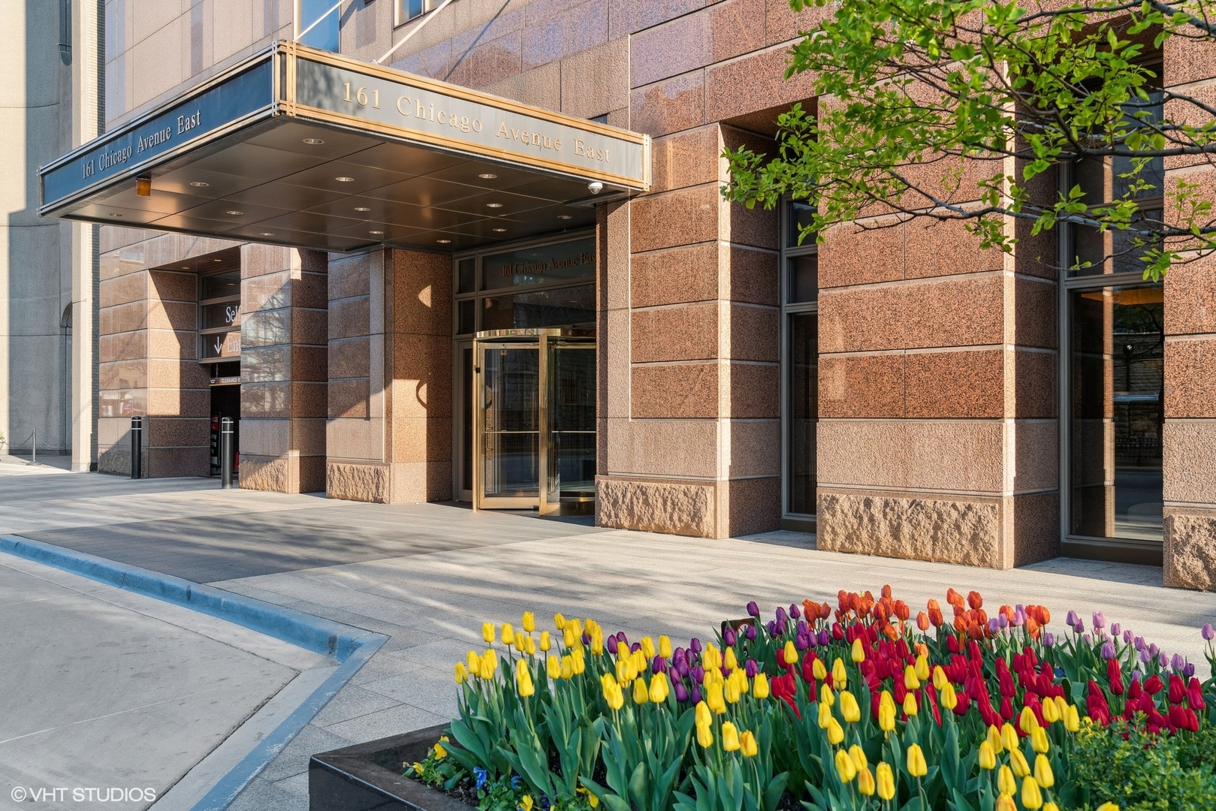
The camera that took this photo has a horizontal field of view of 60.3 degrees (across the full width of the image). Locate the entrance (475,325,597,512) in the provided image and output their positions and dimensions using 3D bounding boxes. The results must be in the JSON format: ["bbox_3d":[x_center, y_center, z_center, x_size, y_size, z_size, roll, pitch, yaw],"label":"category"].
[{"bbox_3d":[-0.835,0.214,13.850,1.900,2.300,1.900,0,-1,0],"label":"entrance"}]

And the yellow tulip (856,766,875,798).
[{"bbox_3d":[0.493,0.718,2.000,0.035,0.057,0.035,-5,-1,0],"label":"yellow tulip"}]

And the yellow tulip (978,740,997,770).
[{"bbox_3d":[0.750,0.692,2.070,0.038,0.060,0.038,-5,-1,0],"label":"yellow tulip"}]

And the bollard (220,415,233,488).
[{"bbox_3d":[-6.529,0.815,18.000,0.195,1.240,0.195,1,-1,-44],"label":"bollard"}]

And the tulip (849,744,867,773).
[{"bbox_3d":[0.459,0.647,1.920,0.029,0.051,0.029,-8,-1,0],"label":"tulip"}]

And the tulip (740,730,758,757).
[{"bbox_3d":[0.293,0.704,2.180,0.037,0.058,0.037,-8,-1,0],"label":"tulip"}]

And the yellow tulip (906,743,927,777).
[{"bbox_3d":[0.589,0.678,2.000,0.039,0.064,0.039,-8,-1,0],"label":"yellow tulip"}]

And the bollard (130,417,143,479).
[{"bbox_3d":[-9.499,0.854,21.100,0.205,1.240,0.205,0,-1,0],"label":"bollard"}]

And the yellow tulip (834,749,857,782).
[{"bbox_3d":[0.455,0.688,2.000,0.039,0.062,0.039,-9,-1,0],"label":"yellow tulip"}]

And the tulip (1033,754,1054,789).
[{"bbox_3d":[0.741,0.623,1.780,0.031,0.061,0.031,-9,-1,0],"label":"tulip"}]

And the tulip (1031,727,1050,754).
[{"bbox_3d":[0.826,0.639,2.000,0.031,0.052,0.031,-11,-1,0],"label":"tulip"}]

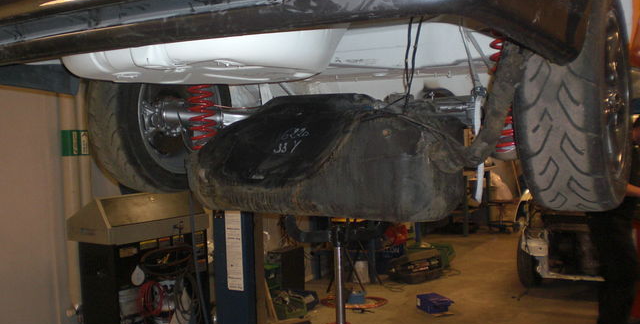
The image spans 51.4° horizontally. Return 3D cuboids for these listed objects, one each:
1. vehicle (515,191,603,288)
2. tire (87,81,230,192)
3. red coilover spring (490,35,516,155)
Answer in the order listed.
[{"bbox_3d":[3.020,0.235,6.570,1.670,1.370,4.250,0,5,24],"label":"vehicle"},{"bbox_3d":[-0.603,-0.180,2.587,0.215,0.610,0.610,1,5,31],"label":"tire"},{"bbox_3d":[0.525,-0.203,1.840,0.100,0.370,0.100,1,9,31],"label":"red coilover spring"}]

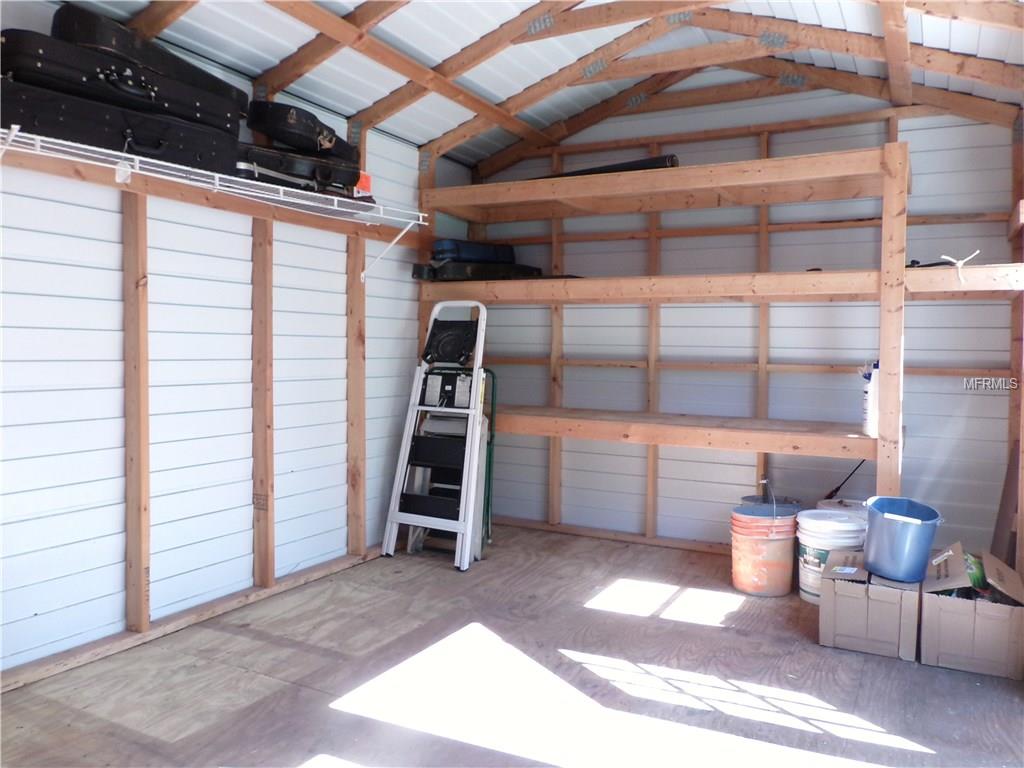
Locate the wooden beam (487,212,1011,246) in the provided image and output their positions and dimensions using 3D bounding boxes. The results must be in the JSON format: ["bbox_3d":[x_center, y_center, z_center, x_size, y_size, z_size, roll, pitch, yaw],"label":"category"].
[{"bbox_3d":[1.047,-0.796,4.068,2.653,0.042,0.080,2,3,27],"label":"wooden beam"}]

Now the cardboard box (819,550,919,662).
[{"bbox_3d":[1.369,0.830,2.931,0.315,0.250,0.410,2,3,27],"label":"cardboard box"}]

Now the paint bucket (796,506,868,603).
[{"bbox_3d":[1.413,0.778,3.399,0.315,0.370,0.315,2,2,29],"label":"paint bucket"}]

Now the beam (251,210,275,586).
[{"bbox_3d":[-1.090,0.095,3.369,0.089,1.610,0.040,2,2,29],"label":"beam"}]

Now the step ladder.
[{"bbox_3d":[-0.363,0.235,4.075,0.540,1.380,0.130,2,-7,26],"label":"step ladder"}]

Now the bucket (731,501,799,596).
[{"bbox_3d":[1.134,0.748,3.482,0.285,0.356,0.285,2,3,27],"label":"bucket"}]

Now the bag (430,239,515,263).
[{"bbox_3d":[-0.213,-0.706,4.234,0.380,0.122,0.200,-1,3,-36],"label":"bag"}]

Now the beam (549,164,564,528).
[{"bbox_3d":[0.266,-0.247,4.500,0.041,2.144,0.087,2,3,27],"label":"beam"}]

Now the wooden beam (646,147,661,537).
[{"bbox_3d":[0.787,-0.226,4.231,0.041,2.144,0.087,1,3,27],"label":"wooden beam"}]

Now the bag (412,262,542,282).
[{"bbox_3d":[-0.199,-0.595,4.165,0.660,0.100,0.210,0,3,-11],"label":"bag"}]

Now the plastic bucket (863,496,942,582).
[{"bbox_3d":[1.487,0.592,2.933,0.285,0.270,0.270,9,5,29],"label":"plastic bucket"}]

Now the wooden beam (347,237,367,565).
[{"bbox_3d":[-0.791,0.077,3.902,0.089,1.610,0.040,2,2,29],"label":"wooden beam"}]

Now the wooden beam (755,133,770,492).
[{"bbox_3d":[1.301,-0.206,3.964,0.041,2.145,0.087,1,3,27],"label":"wooden beam"}]

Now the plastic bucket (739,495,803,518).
[{"bbox_3d":[1.300,0.764,3.857,0.295,0.362,0.295,2,2,29],"label":"plastic bucket"}]

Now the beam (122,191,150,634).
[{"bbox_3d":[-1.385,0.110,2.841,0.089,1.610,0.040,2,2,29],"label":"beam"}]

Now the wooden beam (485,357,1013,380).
[{"bbox_3d":[1.080,-0.094,4.254,2.820,0.040,0.085,3,3,30],"label":"wooden beam"}]

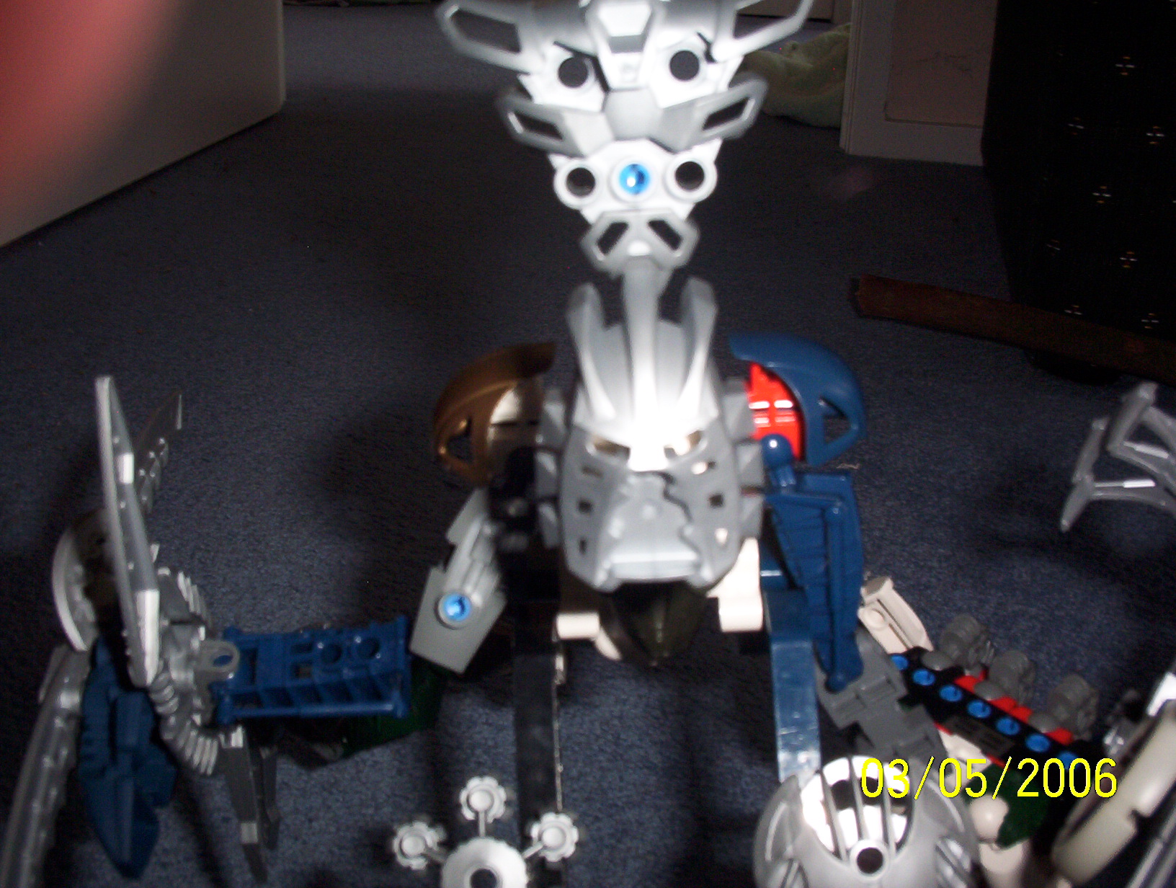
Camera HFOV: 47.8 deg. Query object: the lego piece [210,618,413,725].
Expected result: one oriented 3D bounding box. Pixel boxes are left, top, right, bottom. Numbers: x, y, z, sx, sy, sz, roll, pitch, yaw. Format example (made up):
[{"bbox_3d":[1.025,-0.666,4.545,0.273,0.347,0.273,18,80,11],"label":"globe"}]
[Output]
[{"bbox_3d":[-0.058,0.047,0.281,0.041,0.013,0.022,-2,59,-5],"label":"lego piece"}]

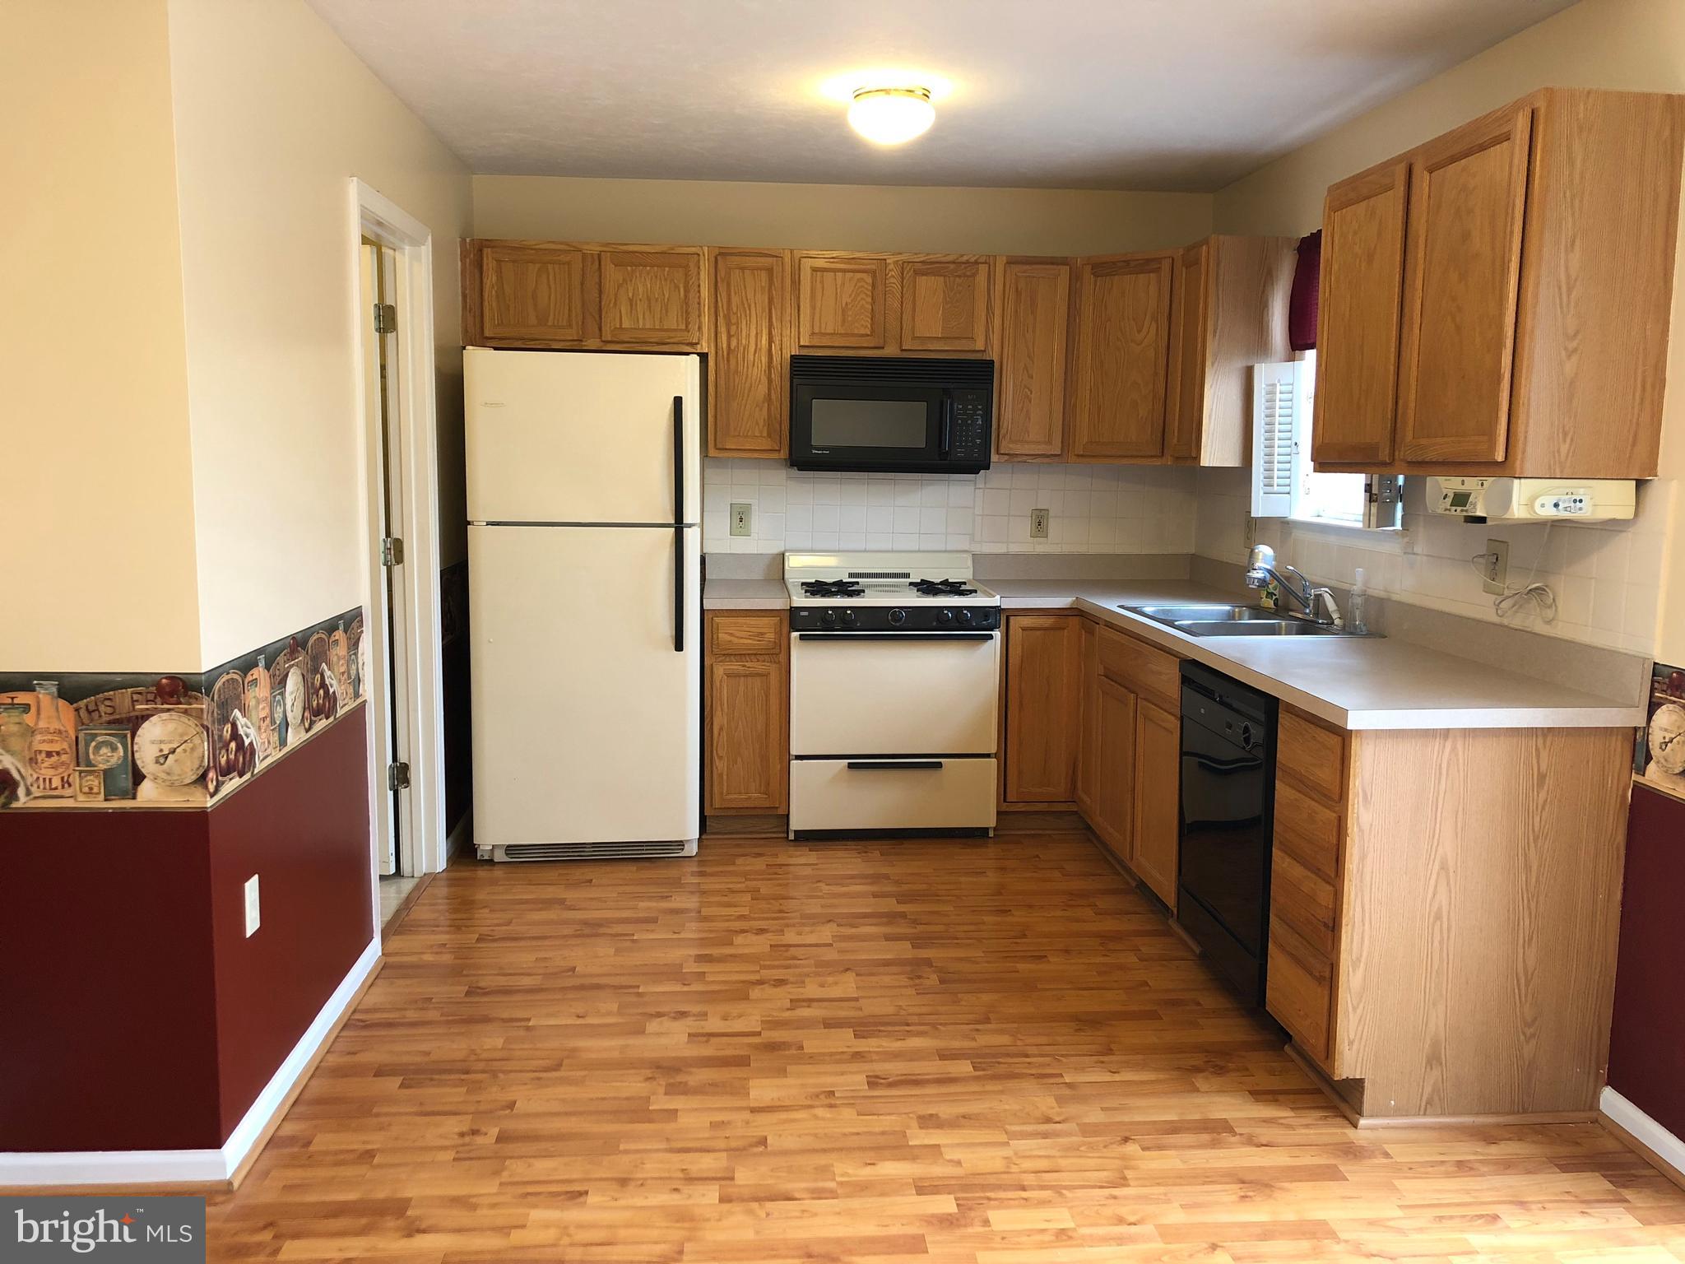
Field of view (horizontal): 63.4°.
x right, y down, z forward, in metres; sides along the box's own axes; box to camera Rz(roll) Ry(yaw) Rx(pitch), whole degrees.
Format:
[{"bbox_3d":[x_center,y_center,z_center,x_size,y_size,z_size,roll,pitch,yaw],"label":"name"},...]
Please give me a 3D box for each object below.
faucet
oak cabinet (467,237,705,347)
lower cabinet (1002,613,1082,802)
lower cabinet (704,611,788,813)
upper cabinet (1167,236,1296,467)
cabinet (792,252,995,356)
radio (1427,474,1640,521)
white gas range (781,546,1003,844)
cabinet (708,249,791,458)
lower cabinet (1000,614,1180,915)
[{"bbox_3d":[1.394,-0.150,4.246,0.210,0.228,0.340,0,8,-5],"label":"faucet"},{"bbox_3d":[-0.938,-1.232,5.075,0.874,0.376,0.323,0,8,-5],"label":"oak cabinet"},{"bbox_3d":[0.699,0.248,5.240,0.308,0.747,0.590,0,8,-5],"label":"lower cabinet"},{"bbox_3d":[-0.363,0.255,5.165,0.301,0.792,0.635,0,8,-5],"label":"lower cabinet"},{"bbox_3d":[1.347,-0.958,4.724,0.318,0.758,0.275,0,8,-5],"label":"upper cabinet"},{"bbox_3d":[0.174,-1.224,5.169,0.762,0.376,0.323,0,8,-5],"label":"cabinet"},{"bbox_3d":[1.476,-0.293,2.961,0.270,0.093,0.355,0,8,-5],"label":"radio"},{"bbox_3d":[0.165,0.232,5.195,0.756,1.020,0.650,0,8,-5],"label":"white gas range"},{"bbox_3d":[-0.358,-1.036,5.150,0.301,0.761,0.323,0,8,-5],"label":"cabinet"},{"bbox_3d":[1.029,0.368,4.667,0.880,0.827,1.645,0,8,-5],"label":"lower cabinet"}]

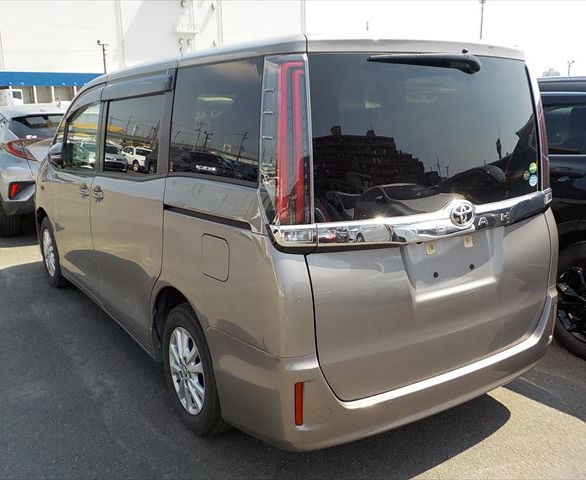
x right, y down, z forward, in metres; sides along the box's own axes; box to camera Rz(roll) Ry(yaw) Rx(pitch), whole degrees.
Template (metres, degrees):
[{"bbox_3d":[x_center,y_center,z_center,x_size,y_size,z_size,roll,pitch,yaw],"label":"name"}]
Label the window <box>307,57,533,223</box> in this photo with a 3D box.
[{"bbox_3d":[0.612,-0.414,2.185,1.290,0.600,0.130,-8,3,-34],"label":"window"}]

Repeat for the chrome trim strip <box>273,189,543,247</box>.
[{"bbox_3d":[0.620,-0.098,2.240,1.620,0.160,0.210,-8,15,-34],"label":"chrome trim strip"}]

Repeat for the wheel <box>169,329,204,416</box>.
[{"bbox_3d":[-0.427,0.594,2.596,0.170,0.410,0.410,-8,15,-34],"label":"wheel"}]

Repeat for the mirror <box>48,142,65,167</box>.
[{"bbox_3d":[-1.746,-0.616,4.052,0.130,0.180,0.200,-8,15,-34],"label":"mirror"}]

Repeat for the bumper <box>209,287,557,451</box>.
[{"bbox_3d":[0.547,0.472,2.466,1.670,0.410,0.590,-8,15,-34],"label":"bumper"}]

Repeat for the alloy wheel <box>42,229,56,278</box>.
[{"bbox_3d":[-2.055,0.105,4.883,0.170,0.410,0.410,-8,15,-34],"label":"alloy wheel"}]

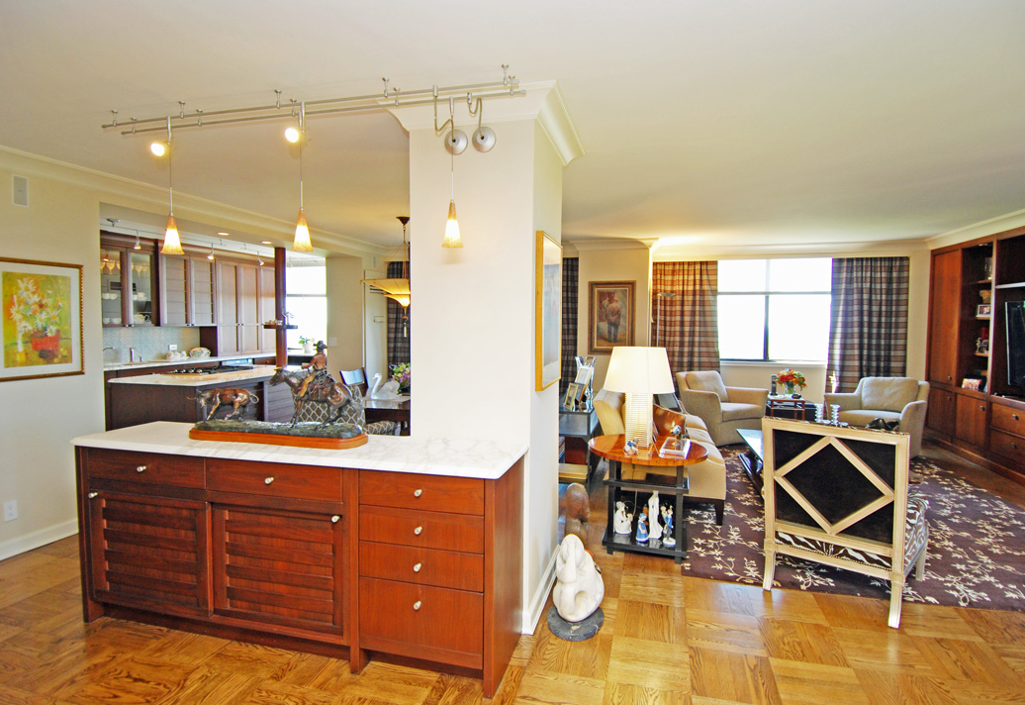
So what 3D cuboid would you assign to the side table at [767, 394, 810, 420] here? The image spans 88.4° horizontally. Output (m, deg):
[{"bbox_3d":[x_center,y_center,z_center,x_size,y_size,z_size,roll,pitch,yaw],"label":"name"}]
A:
[{"bbox_3d":[3.429,0.833,6.583,0.420,0.530,0.440,1,3,15],"label":"side table"}]

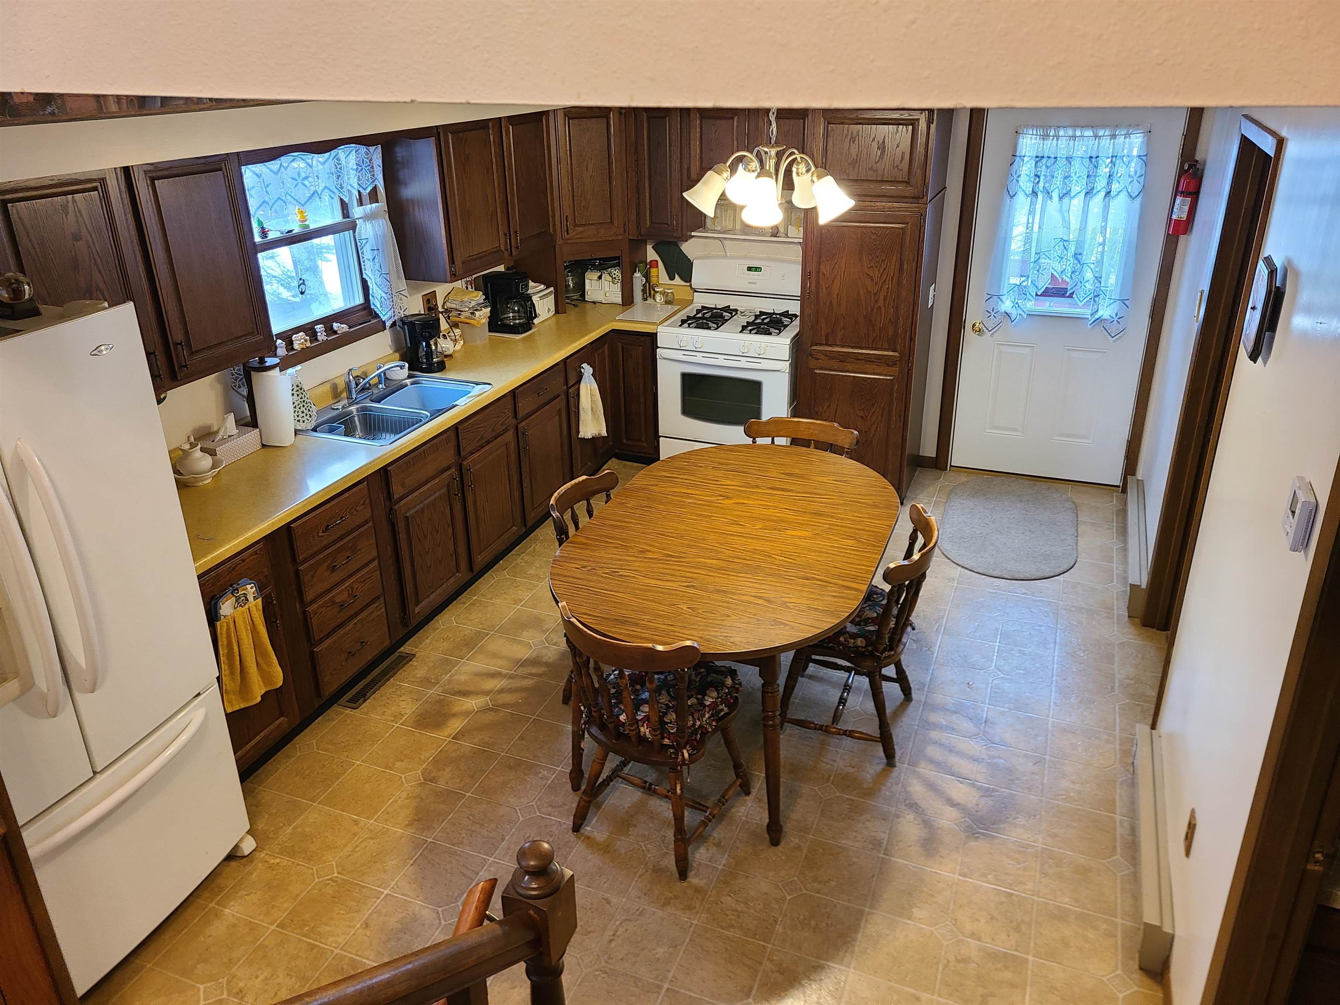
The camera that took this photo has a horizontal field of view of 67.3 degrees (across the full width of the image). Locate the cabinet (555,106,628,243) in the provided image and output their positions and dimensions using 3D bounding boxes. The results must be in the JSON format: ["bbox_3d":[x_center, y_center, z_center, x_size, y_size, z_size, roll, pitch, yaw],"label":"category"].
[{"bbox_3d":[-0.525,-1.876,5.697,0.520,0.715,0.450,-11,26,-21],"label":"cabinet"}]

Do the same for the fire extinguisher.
[{"bbox_3d":[2.470,-1.460,4.825,0.110,0.350,0.100,-13,27,-25],"label":"fire extinguisher"}]

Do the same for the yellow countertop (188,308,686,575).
[{"bbox_3d":[-0.974,-0.531,4.649,0.890,0.050,3.800,9,26,20],"label":"yellow countertop"}]

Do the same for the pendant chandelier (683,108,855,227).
[{"bbox_3d":[0.312,-1.023,3.070,0.570,0.370,0.570,9,26,20],"label":"pendant chandelier"}]

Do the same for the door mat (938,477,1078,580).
[{"bbox_3d":[1.778,0.108,5.268,0.685,0.015,1.230,9,26,20],"label":"door mat"}]

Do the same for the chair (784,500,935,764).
[{"bbox_3d":[0.665,0.444,3.611,0.500,0.820,0.480,9,27,21],"label":"chair"}]

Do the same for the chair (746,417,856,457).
[{"bbox_3d":[0.527,0.102,4.362,0.480,0.820,0.510,7,26,17],"label":"chair"}]

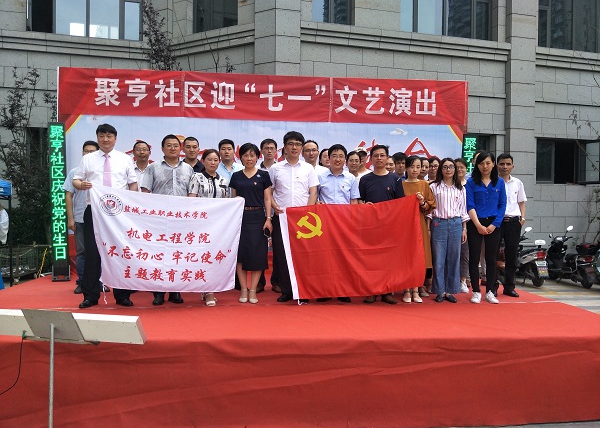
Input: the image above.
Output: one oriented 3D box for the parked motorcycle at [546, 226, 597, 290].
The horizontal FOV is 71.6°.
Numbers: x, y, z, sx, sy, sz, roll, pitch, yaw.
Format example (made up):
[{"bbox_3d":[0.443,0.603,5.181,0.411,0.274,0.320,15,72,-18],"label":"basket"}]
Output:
[{"bbox_3d":[6.080,0.950,9.350,0.650,1.240,1.720,1,0,6],"label":"parked motorcycle"}]

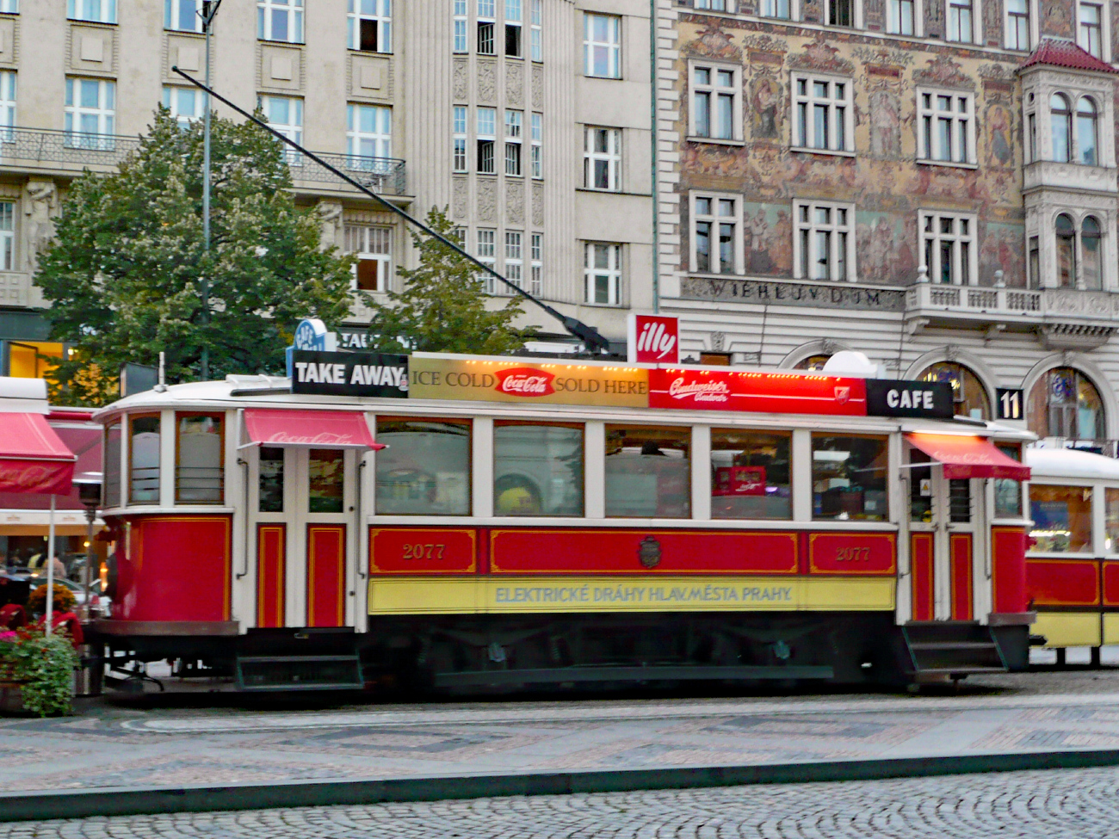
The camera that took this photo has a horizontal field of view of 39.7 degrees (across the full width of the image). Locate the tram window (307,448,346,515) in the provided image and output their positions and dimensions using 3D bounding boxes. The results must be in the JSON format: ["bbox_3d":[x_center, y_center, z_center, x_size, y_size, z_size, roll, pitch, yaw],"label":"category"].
[{"bbox_3d":[-2.053,0.458,13.659,0.330,0.730,0.060,2,-5,-21],"label":"tram window"}]

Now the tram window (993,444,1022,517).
[{"bbox_3d":[4.688,0.635,16.212,0.400,0.780,0.060,3,-5,-30],"label":"tram window"}]

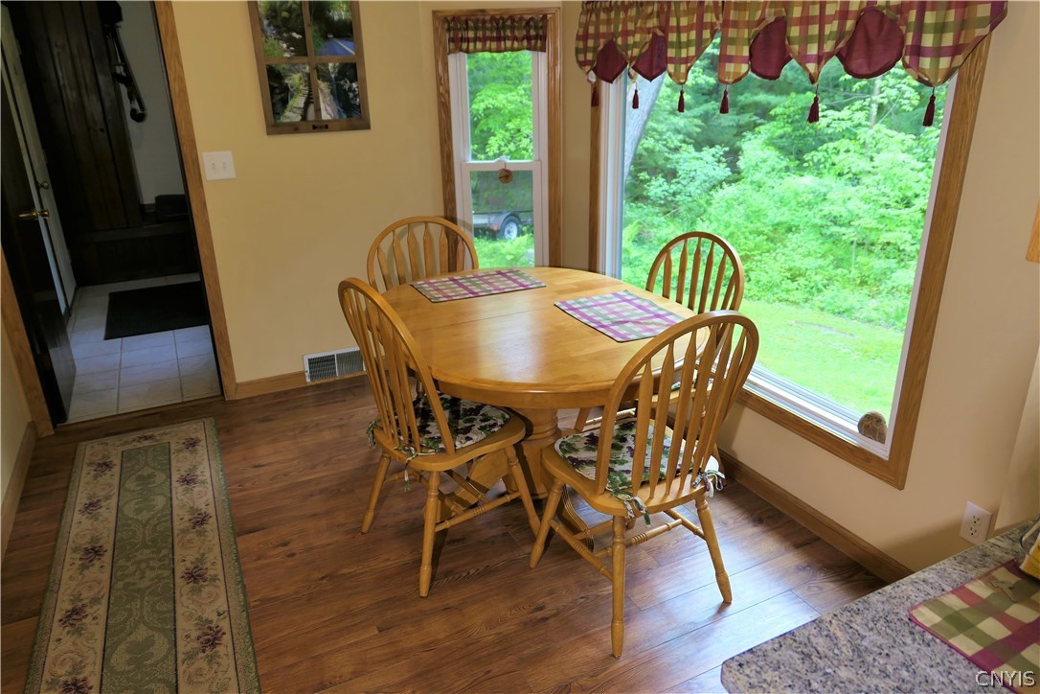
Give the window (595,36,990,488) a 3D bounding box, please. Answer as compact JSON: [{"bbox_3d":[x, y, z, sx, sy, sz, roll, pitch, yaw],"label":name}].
[{"bbox_3d":[0.754,-0.551,2.578,0.090,1.508,1.775,-11,22,-24],"label":"window"}]

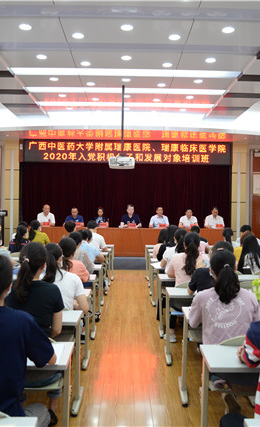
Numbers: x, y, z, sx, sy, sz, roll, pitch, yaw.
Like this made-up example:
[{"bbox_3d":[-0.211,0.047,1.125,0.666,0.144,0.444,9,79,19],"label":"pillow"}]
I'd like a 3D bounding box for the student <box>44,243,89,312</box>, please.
[{"bbox_3d":[-0.612,0.915,4.050,0.460,1.269,0.720,1,0,3],"label":"student"}]

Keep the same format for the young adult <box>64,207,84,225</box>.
[{"bbox_3d":[-1.590,0.502,12.189,0.540,1.310,0.650,1,0,-1],"label":"young adult"}]

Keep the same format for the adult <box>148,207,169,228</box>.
[{"bbox_3d":[0.844,0.522,12.214,0.540,1.330,0.650,1,0,-1],"label":"adult"}]

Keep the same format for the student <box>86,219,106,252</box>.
[{"bbox_3d":[-0.693,0.830,8.951,0.500,1.330,0.750,1,0,4],"label":"student"}]

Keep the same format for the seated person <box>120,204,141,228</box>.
[{"bbox_3d":[0.025,0.492,12.206,0.550,1.370,0.650,1,0,-1],"label":"seated person"}]

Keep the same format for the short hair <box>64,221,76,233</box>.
[{"bbox_3d":[-1.129,0.247,8.100,0.190,0.200,0.210,1,0,14],"label":"short hair"}]

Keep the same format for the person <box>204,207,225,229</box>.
[{"bbox_3d":[2.396,0.531,12.100,0.550,1.460,0.650,1,0,3],"label":"person"}]

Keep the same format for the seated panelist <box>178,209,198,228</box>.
[{"bbox_3d":[1.693,0.547,12.224,0.530,1.300,0.650,1,0,-1],"label":"seated panelist"}]

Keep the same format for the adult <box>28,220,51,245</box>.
[{"bbox_3d":[-1.963,0.827,9.287,0.480,1.300,0.720,1,0,11],"label":"adult"}]

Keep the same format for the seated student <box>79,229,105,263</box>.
[{"bbox_3d":[-0.620,0.846,6.502,0.470,1.208,0.660,1,0,2],"label":"seated student"}]

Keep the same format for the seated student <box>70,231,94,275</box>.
[{"bbox_3d":[-0.713,0.896,6.150,0.450,1.292,0.720,1,0,0],"label":"seated student"}]

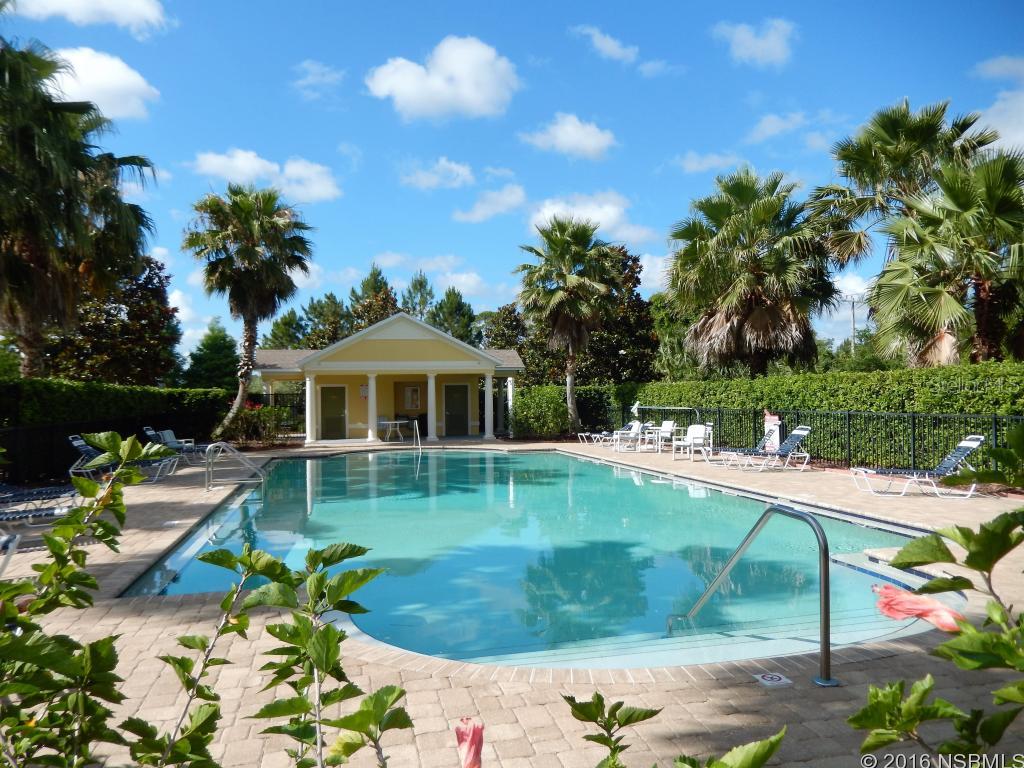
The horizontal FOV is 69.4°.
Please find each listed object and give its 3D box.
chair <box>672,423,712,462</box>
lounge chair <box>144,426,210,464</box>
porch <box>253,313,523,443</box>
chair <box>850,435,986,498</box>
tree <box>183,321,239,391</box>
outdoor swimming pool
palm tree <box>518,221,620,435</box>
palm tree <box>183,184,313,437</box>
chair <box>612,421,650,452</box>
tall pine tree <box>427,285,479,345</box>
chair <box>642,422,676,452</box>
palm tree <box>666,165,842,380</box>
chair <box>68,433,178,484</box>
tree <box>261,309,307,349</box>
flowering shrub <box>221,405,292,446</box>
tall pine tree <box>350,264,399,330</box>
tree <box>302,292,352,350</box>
[{"bbox_3d":[4.520,1.481,18.600,0.700,0.870,0.600,1,-2,-42],"label":"chair"},{"bbox_3d":[-8.096,1.546,18.392,1.800,0.920,0.660,0,-1,-14],"label":"lounge chair"},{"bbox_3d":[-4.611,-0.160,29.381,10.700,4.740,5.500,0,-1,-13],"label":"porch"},{"bbox_3d":[6.383,1.292,11.707,1.740,0.920,0.640,-1,-1,17],"label":"chair"},{"bbox_3d":[-18.357,-0.657,45.029,4.200,6.680,4.200,-1,-1,0],"label":"tree"},{"bbox_3d":[-0.812,2.443,14.032,8.330,1.200,19.970,0,-1,-14],"label":"outdoor swimming pool"},{"bbox_3d":[2.100,-2.268,28.500,3.900,8.534,3.900,0,-1,4],"label":"palm tree"},{"bbox_3d":[-10.194,-2.794,28.500,5.000,9.800,5.000,-1,-1,0],"label":"palm tree"},{"bbox_3d":[3.364,1.507,21.072,0.750,0.900,0.650,0,-1,-8],"label":"chair"},{"bbox_3d":[-3.846,-1.925,49.054,4.200,9.110,4.200,-1,-1,0],"label":"tall pine tree"},{"bbox_3d":[4.518,1.568,22.500,0.700,0.870,0.600,1,-2,-35],"label":"chair"},{"bbox_3d":[8.130,-2.643,25.000,5.500,9.356,5.500,-1,-1,18],"label":"palm tree"},{"bbox_3d":[-7.500,1.434,14.350,1.740,0.920,0.660,0,-1,-17],"label":"chair"},{"bbox_3d":[-14.833,-1.100,48.038,4.000,7.630,4.000,-1,-1,0],"label":"tree"},{"bbox_3d":[-9.536,1.512,27.600,2.650,1.500,1.900,-1,-1,0],"label":"flowering shrub"},{"bbox_3d":[-9.282,-2.704,50.073,4.400,10.820,4.400,-1,-1,0],"label":"tall pine tree"},{"bbox_3d":[-14.549,-2.138,58.000,4.200,10.084,4.200,0,-1,-14],"label":"tree"}]

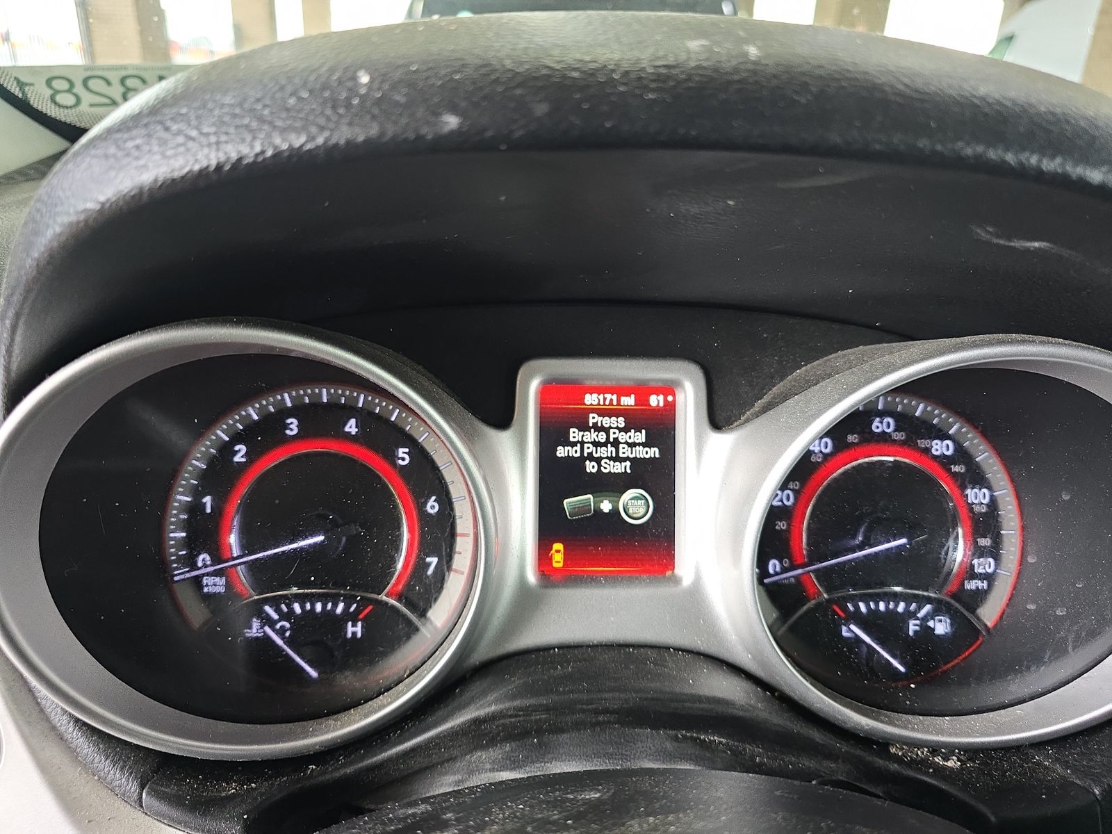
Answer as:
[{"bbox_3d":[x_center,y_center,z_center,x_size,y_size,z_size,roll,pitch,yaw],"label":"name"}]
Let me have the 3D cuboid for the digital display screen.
[{"bbox_3d":[0.019,0.024,0.279,0.052,0.072,0.007,0,0,0],"label":"digital display screen"}]

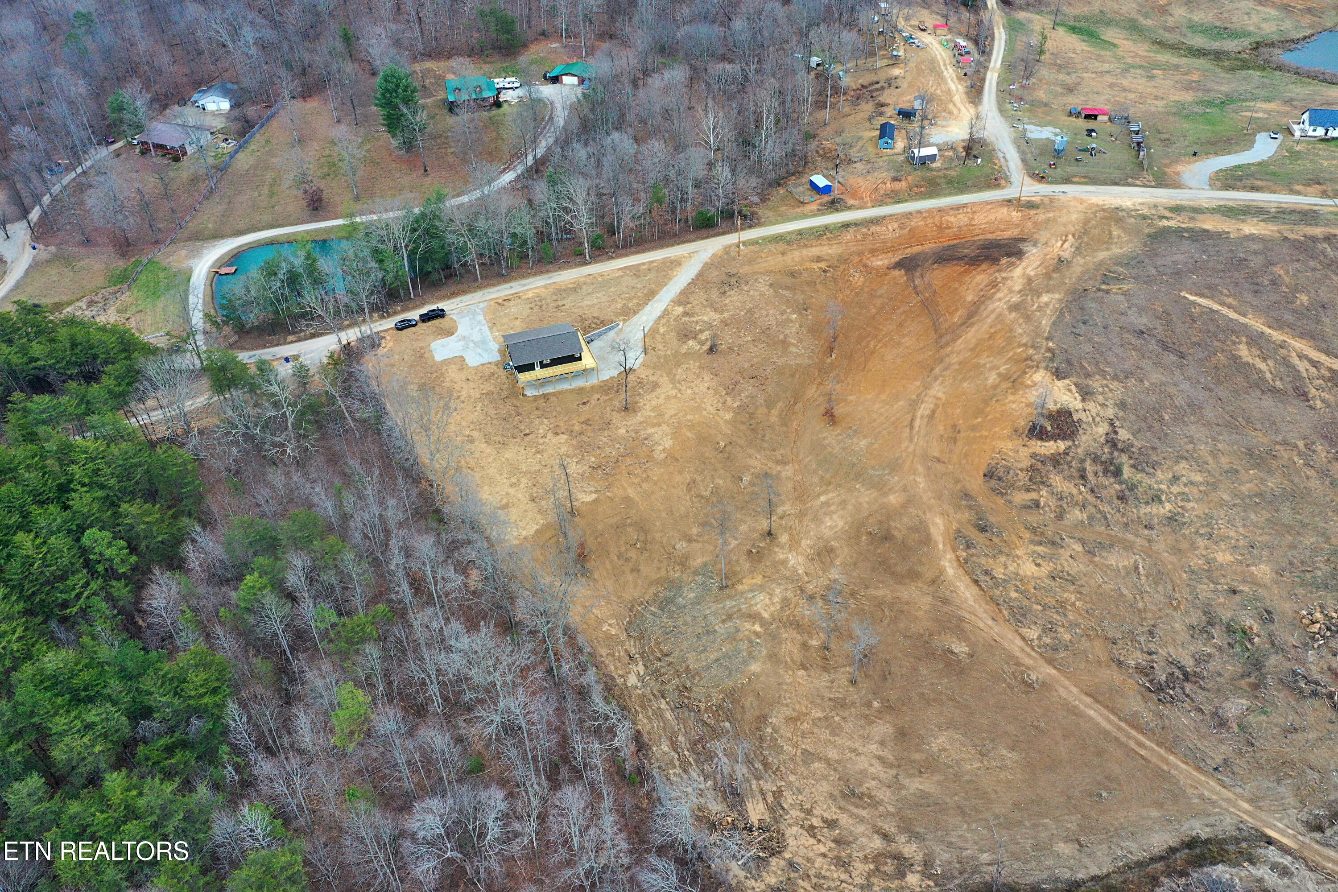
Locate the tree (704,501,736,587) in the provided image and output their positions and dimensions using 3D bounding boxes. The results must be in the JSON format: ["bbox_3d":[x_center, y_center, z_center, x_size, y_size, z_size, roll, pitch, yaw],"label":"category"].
[{"bbox_3d":[8.500,15.400,161.000,4.900,17.600,4.900,-3,37,0],"label":"tree"}]

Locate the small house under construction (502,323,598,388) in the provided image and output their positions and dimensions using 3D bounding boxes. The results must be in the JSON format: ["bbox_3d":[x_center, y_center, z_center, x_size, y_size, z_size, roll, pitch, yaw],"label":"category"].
[{"bbox_3d":[-24.600,-18.800,215.000,16.200,7.000,15.000,-13,38,-13],"label":"small house under construction"}]

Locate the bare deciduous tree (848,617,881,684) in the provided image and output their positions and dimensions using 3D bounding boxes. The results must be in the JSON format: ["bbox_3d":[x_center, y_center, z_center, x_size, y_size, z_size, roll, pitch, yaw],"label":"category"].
[{"bbox_3d":[26.500,28.800,146.300,4.700,13.400,4.700,-3,37,0],"label":"bare deciduous tree"}]

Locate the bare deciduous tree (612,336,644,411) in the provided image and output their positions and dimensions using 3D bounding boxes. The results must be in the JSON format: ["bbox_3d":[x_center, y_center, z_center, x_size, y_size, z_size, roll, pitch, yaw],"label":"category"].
[{"bbox_3d":[-8.600,-13.800,200.200,5.900,16.400,5.900,-3,37,0],"label":"bare deciduous tree"}]

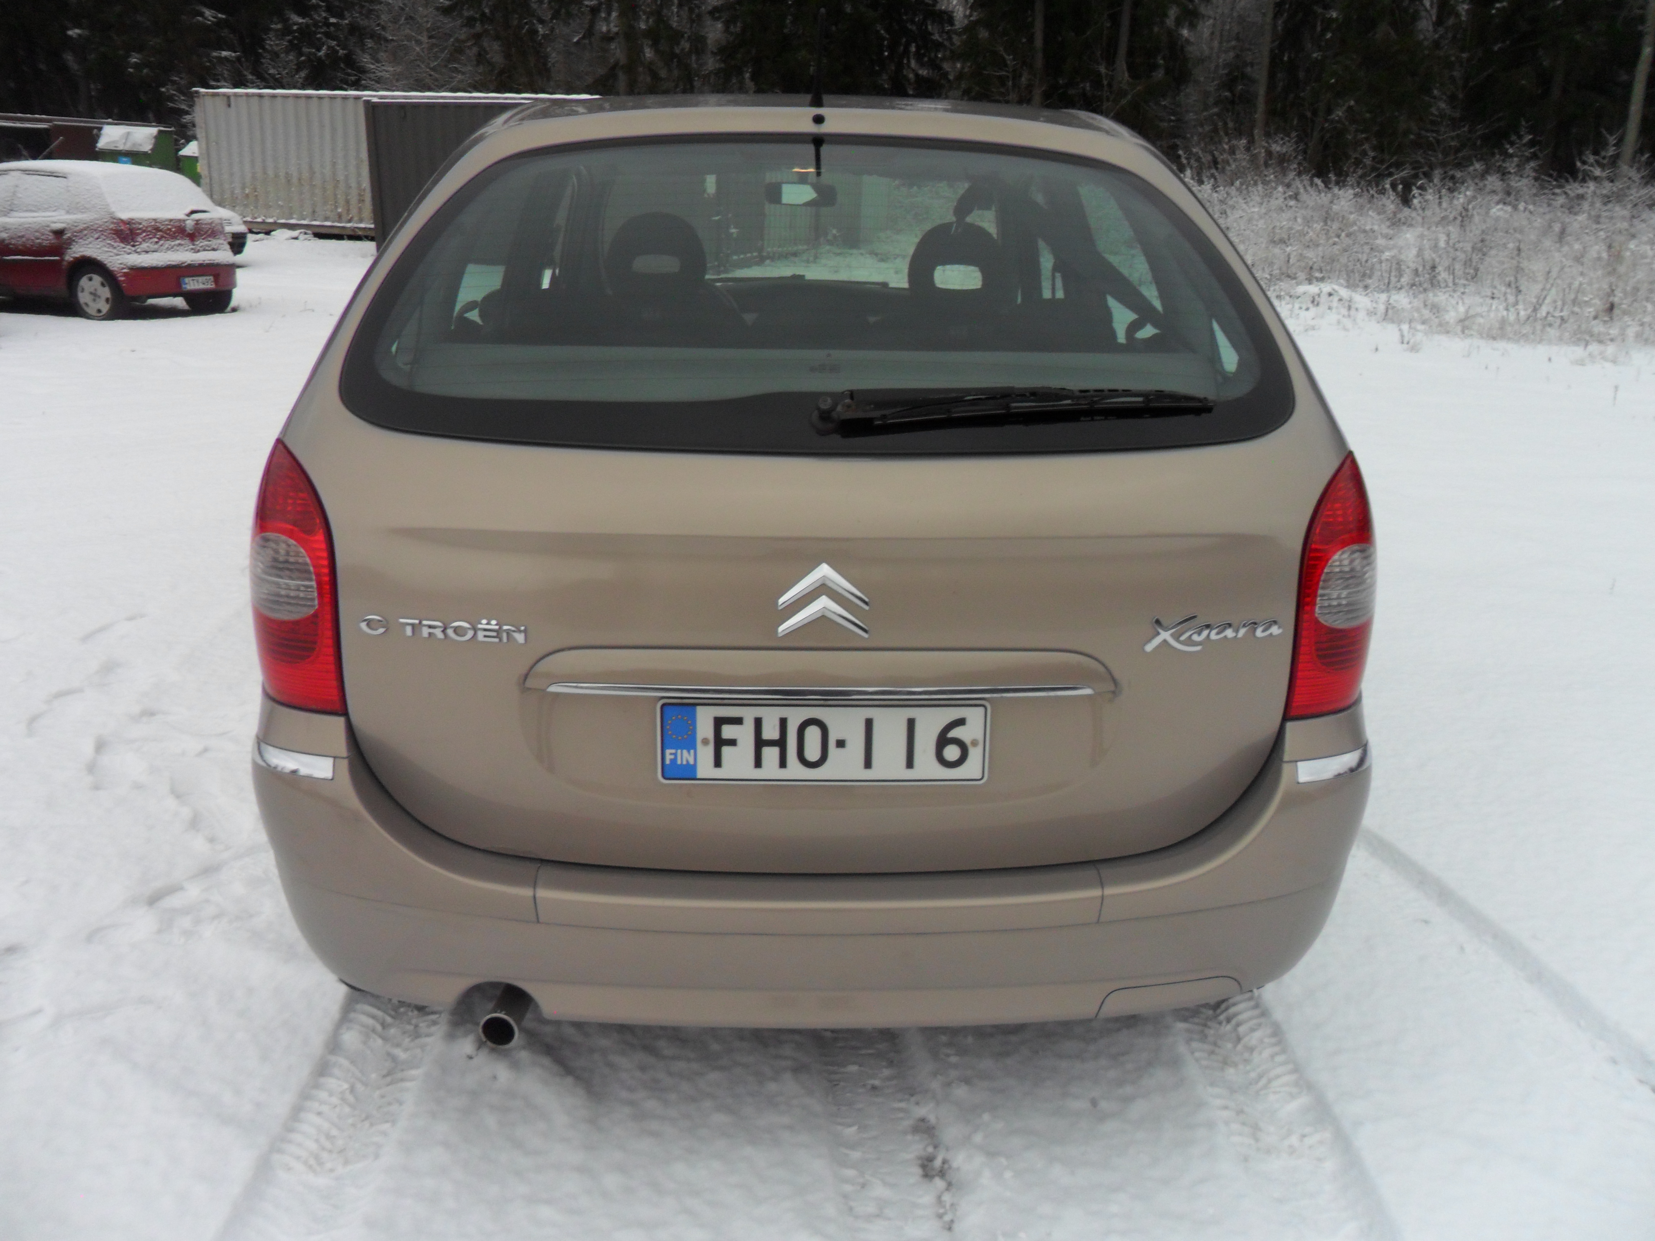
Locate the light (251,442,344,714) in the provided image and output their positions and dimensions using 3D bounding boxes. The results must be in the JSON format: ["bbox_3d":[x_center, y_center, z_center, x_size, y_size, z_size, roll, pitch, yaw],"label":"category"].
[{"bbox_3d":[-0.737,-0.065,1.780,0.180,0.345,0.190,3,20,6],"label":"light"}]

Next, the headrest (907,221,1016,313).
[{"bbox_3d":[0.335,-0.891,3.263,0.260,0.230,0.130,0,20,-2],"label":"headrest"}]

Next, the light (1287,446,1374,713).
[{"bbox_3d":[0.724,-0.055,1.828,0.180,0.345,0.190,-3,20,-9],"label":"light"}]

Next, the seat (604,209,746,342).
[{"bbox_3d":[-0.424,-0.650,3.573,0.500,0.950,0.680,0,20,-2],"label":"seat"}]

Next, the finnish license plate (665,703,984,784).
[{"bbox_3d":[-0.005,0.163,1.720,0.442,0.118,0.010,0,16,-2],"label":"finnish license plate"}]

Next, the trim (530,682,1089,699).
[{"bbox_3d":[-0.007,0.090,1.678,0.720,0.020,0.030,0,20,-2],"label":"trim"}]

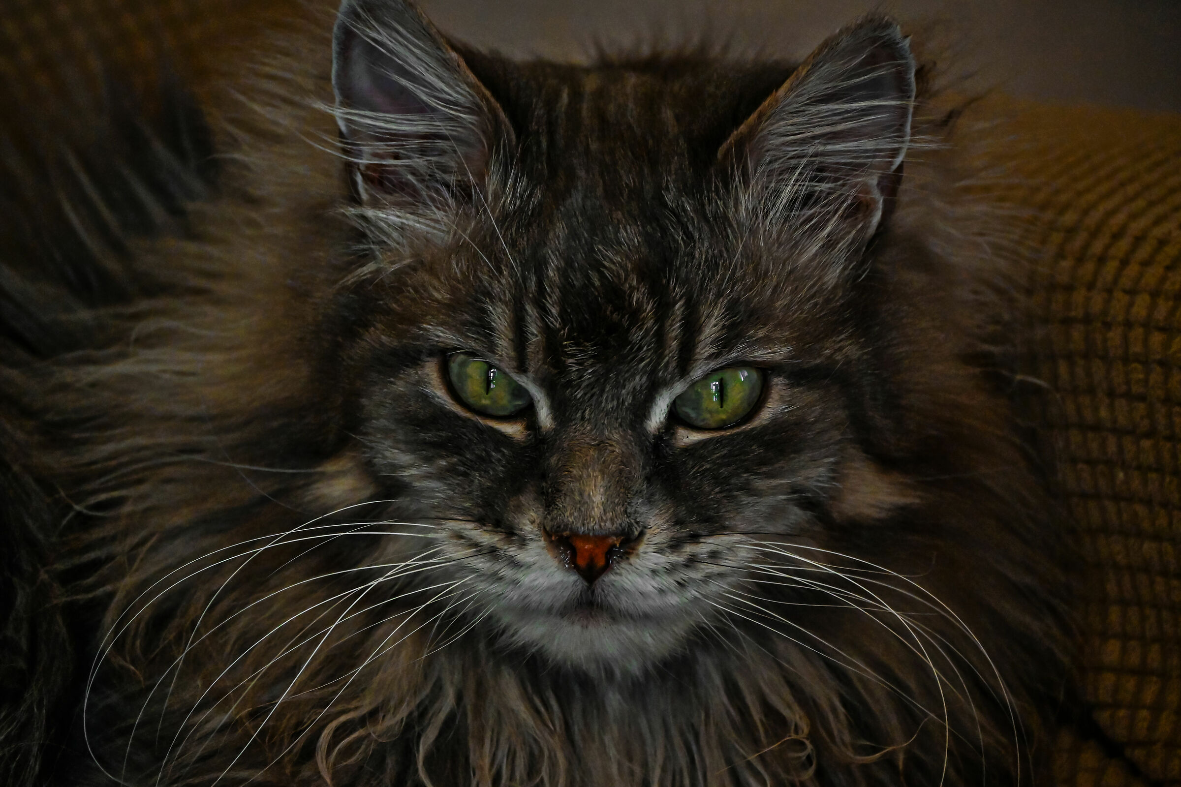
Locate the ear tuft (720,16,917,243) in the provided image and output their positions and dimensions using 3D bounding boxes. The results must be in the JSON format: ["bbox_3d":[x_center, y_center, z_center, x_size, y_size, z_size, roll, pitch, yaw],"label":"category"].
[{"bbox_3d":[0.043,-0.050,2.335,0.036,0.042,0.024,7,3,-18],"label":"ear tuft"}]

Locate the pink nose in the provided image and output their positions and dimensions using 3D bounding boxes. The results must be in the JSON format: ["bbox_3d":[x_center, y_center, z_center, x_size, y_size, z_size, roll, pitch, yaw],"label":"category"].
[{"bbox_3d":[-0.001,0.031,2.275,0.014,0.010,0.009,4,6,1],"label":"pink nose"}]

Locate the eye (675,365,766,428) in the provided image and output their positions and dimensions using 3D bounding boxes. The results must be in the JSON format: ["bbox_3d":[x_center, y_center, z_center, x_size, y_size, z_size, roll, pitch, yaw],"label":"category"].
[{"bbox_3d":[0.024,0.001,2.303,0.017,0.012,0.011,3,6,-4],"label":"eye"}]

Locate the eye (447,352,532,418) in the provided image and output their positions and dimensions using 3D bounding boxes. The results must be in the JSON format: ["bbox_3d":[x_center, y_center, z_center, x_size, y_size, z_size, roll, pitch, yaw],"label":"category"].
[{"bbox_3d":[-0.019,-0.002,2.303,0.017,0.012,0.011,4,6,3],"label":"eye"}]

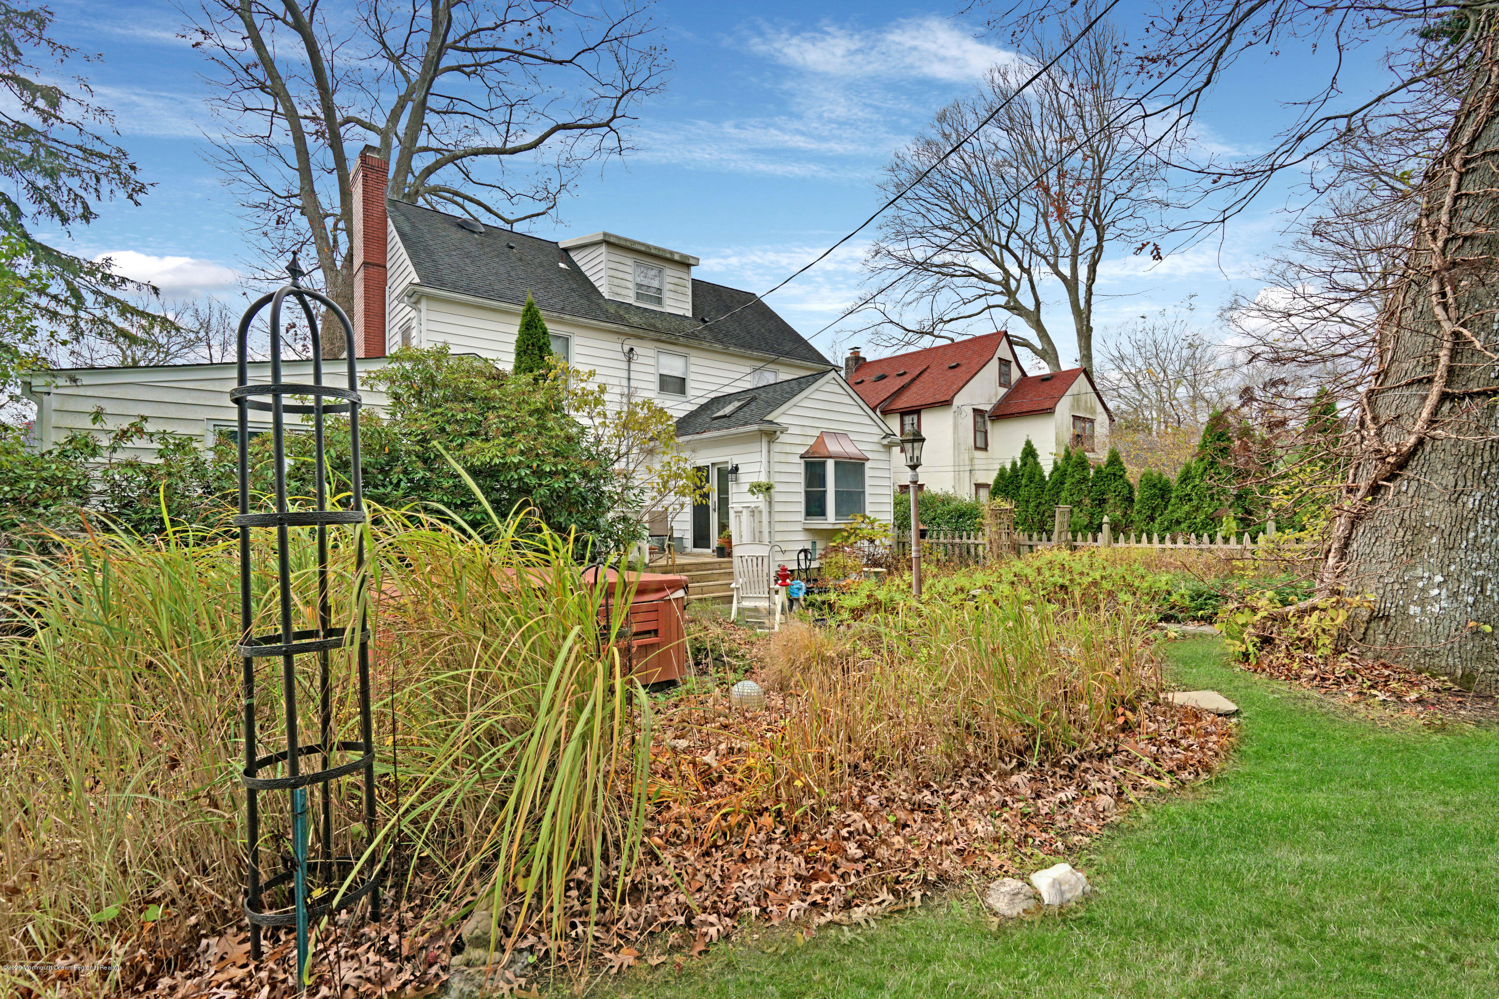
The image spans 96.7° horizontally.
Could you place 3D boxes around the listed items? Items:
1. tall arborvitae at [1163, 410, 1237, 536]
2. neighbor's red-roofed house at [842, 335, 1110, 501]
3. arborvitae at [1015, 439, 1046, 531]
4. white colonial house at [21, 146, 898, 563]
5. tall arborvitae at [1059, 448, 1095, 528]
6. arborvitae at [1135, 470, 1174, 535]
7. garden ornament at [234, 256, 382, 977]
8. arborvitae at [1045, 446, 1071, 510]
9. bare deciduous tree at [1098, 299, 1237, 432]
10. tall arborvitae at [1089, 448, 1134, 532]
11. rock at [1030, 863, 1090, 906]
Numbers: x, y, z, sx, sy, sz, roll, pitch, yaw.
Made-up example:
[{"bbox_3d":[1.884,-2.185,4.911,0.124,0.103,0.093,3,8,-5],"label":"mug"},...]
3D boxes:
[{"bbox_3d":[9.396,-0.019,13.762,1.391,3.701,1.391,-1,-1,0],"label":"tall arborvitae"},{"bbox_3d":[8.372,-2.575,29.000,8.500,9.650,11.200,0,-2,-40],"label":"neighbor's red-roofed house"},{"bbox_3d":[6.881,0.209,16.266,0.804,3.400,0.804,-1,-1,0],"label":"arborvitae"},{"bbox_3d":[-4.947,-2.945,16.284,16.600,9.850,10.800,0,-2,-40],"label":"white colonial house"},{"bbox_3d":[7.610,0.332,15.369,0.790,3.102,0.790,-1,-1,0],"label":"tall arborvitae"},{"bbox_3d":[8.734,0.596,14.375,0.750,2.510,0.750,-1,-1,0],"label":"arborvitae"},{"bbox_3d":[-1.586,0.337,2.374,0.400,2.420,0.400,-2,-1,0],"label":"garden ornament"},{"bbox_3d":[7.918,0.259,16.767,0.758,3.297,0.758,-1,-1,0],"label":"arborvitae"},{"bbox_3d":[26.400,-5.106,41.851,7.949,14.759,7.949,-1,-1,0],"label":"bare deciduous tree"},{"bbox_3d":[8.178,0.354,14.969,0.924,3.030,0.924,-1,-1,0],"label":"tall arborvitae"},{"bbox_3d":[1.167,1.452,2.510,0.220,0.120,0.160,0,-1,-6],"label":"rock"}]

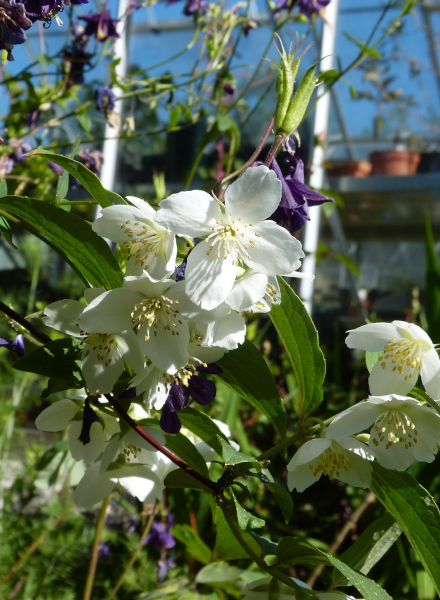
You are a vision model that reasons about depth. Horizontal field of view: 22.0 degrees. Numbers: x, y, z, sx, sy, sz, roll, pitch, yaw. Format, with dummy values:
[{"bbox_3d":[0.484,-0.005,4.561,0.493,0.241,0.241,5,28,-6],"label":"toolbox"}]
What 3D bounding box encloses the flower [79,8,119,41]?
[{"bbox_3d":[-0.086,-0.195,0.800,0.029,0.022,0.027,5,30,-10],"label":"flower"}]

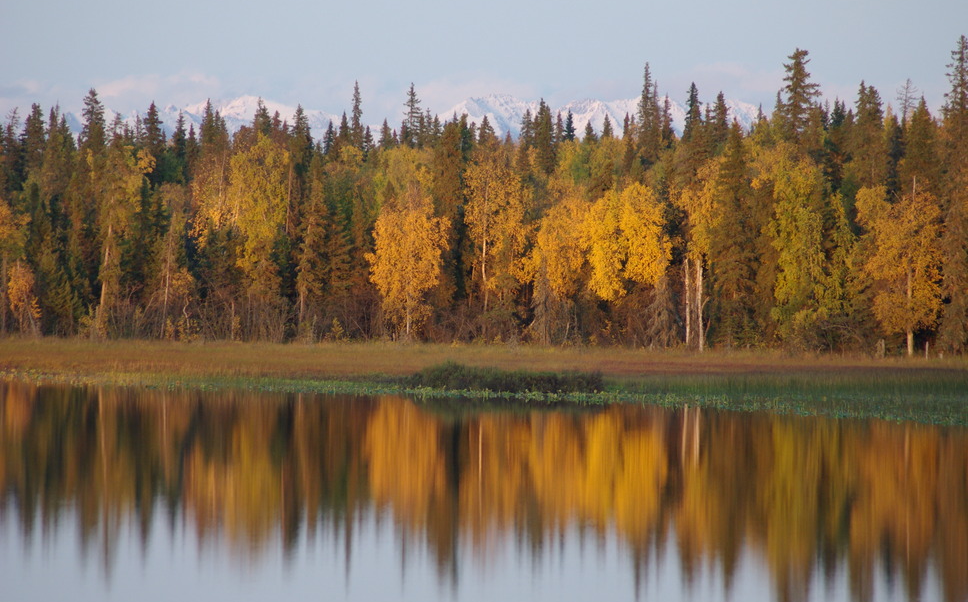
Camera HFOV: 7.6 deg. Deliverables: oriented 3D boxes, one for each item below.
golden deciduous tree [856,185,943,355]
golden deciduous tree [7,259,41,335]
[{"bbox_3d":[18.864,-1.385,330.000,3.830,7.720,3.640,1,0,0],"label":"golden deciduous tree"},{"bbox_3d":[-23.948,-0.182,378.000,1.730,3.950,1.650,1,0,0],"label":"golden deciduous tree"}]

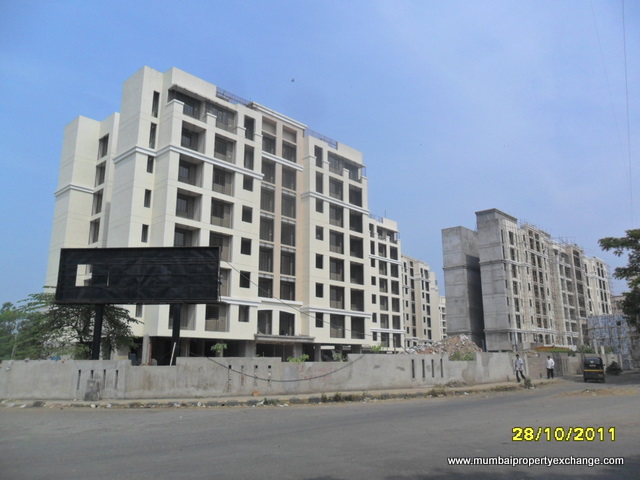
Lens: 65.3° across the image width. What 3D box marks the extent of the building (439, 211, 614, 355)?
[{"bbox_3d":[42.232,11.964,101.324,17.500,27.000,41.000,-13,-19,42],"label":"building"}]

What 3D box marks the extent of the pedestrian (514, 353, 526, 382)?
[{"bbox_3d":[12.567,8.053,31.300,0.600,1.680,0.520,9,-16,-33],"label":"pedestrian"}]

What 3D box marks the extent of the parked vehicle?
[{"bbox_3d":[19.586,9.261,35.700,1.300,1.700,2.650,-7,-15,25],"label":"parked vehicle"}]

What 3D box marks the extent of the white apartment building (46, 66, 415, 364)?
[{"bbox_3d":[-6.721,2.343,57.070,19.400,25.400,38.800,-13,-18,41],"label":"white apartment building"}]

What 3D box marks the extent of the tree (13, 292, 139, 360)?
[{"bbox_3d":[-15.101,6.023,30.326,7.300,5.688,6.500,6,-15,-25],"label":"tree"}]

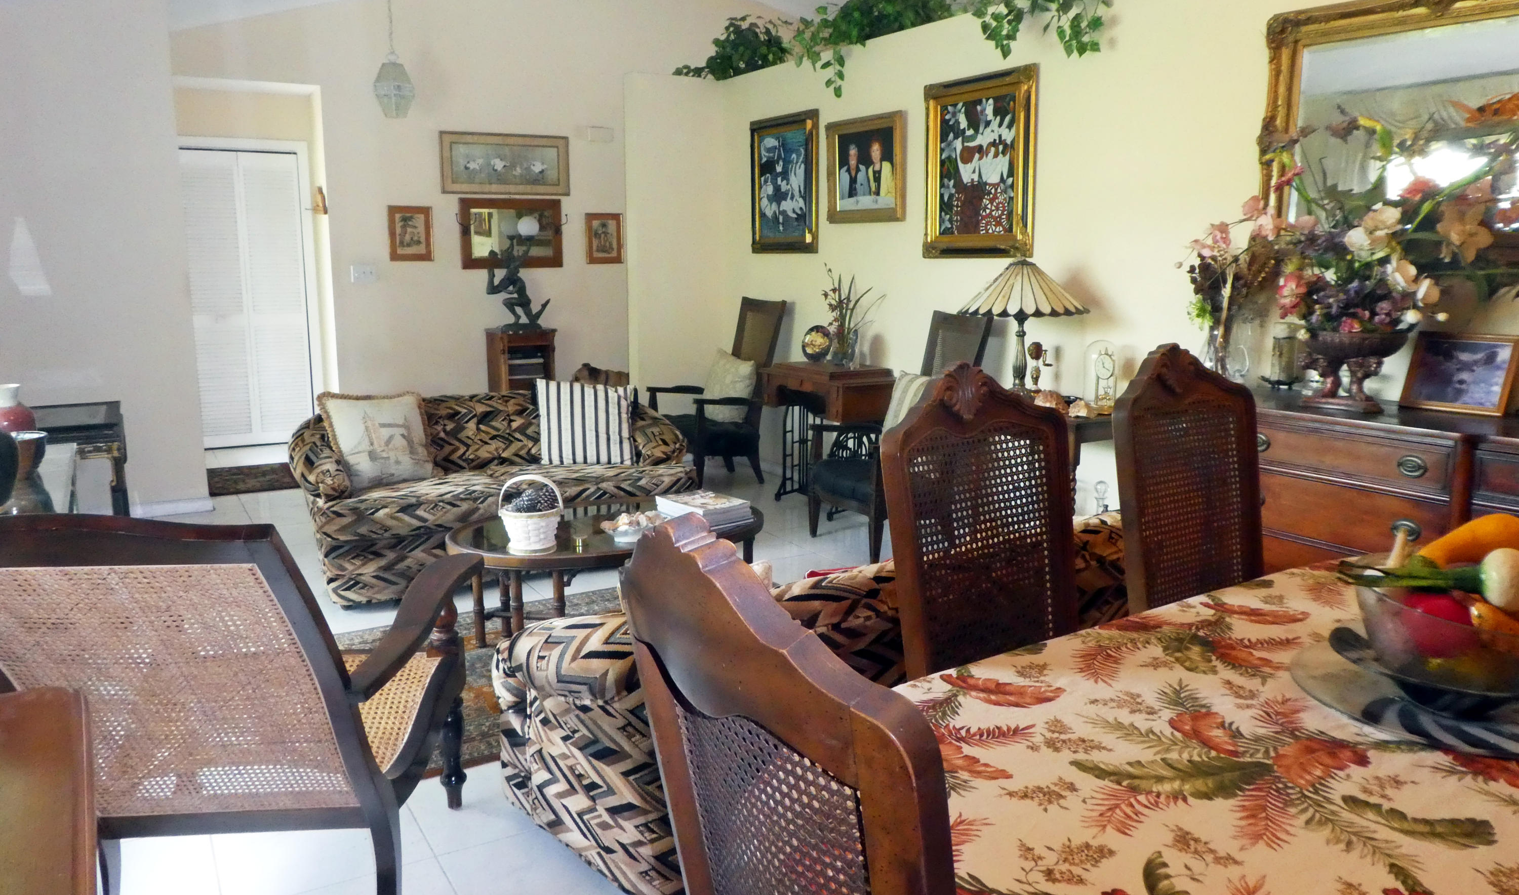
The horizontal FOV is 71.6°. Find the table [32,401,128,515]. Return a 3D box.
[{"bbox_3d":[-3.249,0.155,4.893,0.584,0.612,0.695,-6,12,-31],"label":"table"}]

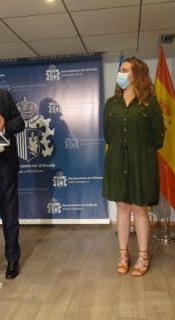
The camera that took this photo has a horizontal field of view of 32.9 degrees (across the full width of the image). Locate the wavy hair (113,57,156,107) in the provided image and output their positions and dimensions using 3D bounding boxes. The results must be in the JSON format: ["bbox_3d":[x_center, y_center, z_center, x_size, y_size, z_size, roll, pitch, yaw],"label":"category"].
[{"bbox_3d":[0.359,-0.590,2.335,0.240,0.370,0.240,-5,5,-41],"label":"wavy hair"}]

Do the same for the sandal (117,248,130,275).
[{"bbox_3d":[0.295,0.819,2.432,0.095,0.140,0.235,-1,4,10],"label":"sandal"}]

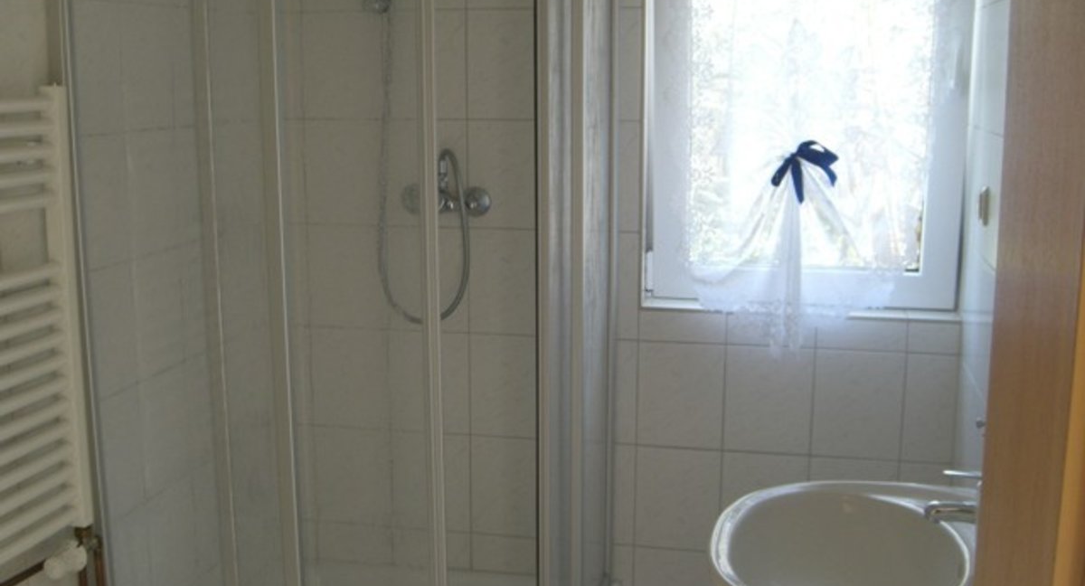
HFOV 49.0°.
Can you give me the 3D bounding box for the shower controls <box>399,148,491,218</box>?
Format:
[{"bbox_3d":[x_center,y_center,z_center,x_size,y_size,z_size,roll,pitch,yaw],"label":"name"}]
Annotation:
[{"bbox_3d":[-0.226,-0.252,2.725,0.220,0.158,0.115,2,10,11],"label":"shower controls"}]

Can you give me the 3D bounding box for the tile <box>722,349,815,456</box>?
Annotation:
[{"bbox_3d":[0.514,0.245,2.721,0.200,0.250,0.010,2,10,11],"label":"tile"}]

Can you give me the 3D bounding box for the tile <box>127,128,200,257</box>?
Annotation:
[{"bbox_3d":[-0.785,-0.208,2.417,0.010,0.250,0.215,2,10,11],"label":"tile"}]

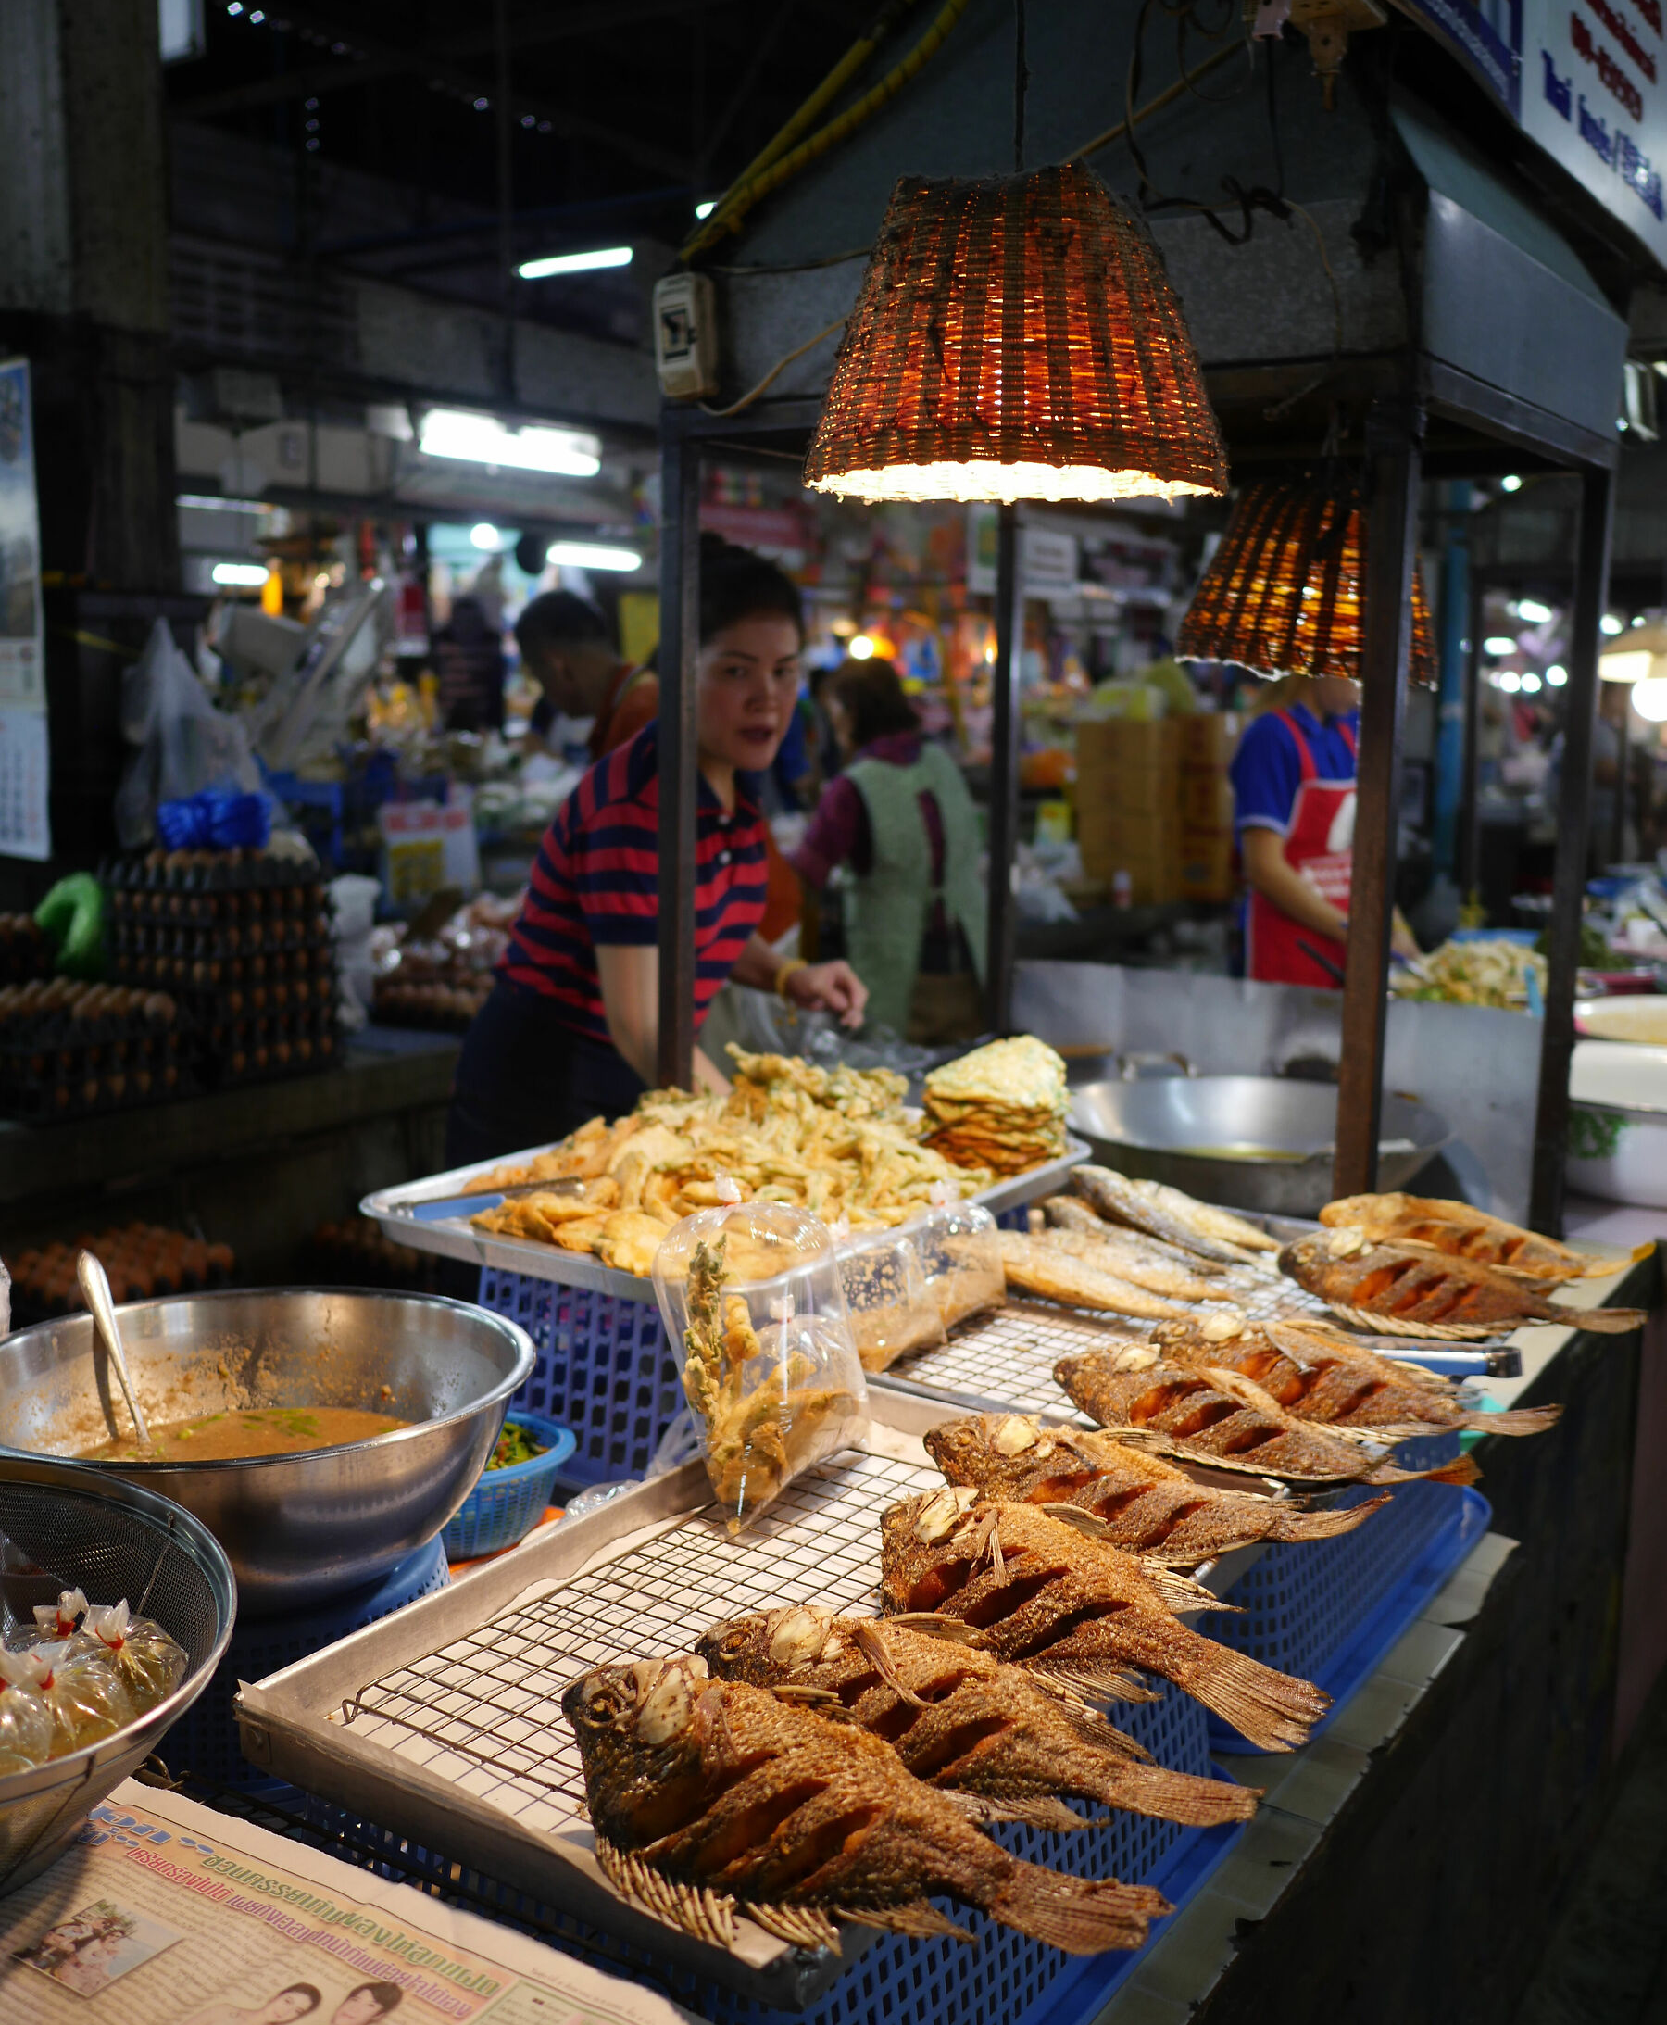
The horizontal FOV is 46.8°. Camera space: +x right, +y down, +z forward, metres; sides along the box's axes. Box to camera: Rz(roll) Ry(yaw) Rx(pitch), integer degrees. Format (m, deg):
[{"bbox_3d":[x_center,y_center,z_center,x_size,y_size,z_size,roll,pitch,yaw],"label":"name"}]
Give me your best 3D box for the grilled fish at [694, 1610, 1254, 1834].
[{"bbox_3d":[0.059,0.331,0.908,0.285,0.055,0.125,6,9,27],"label":"grilled fish"}]

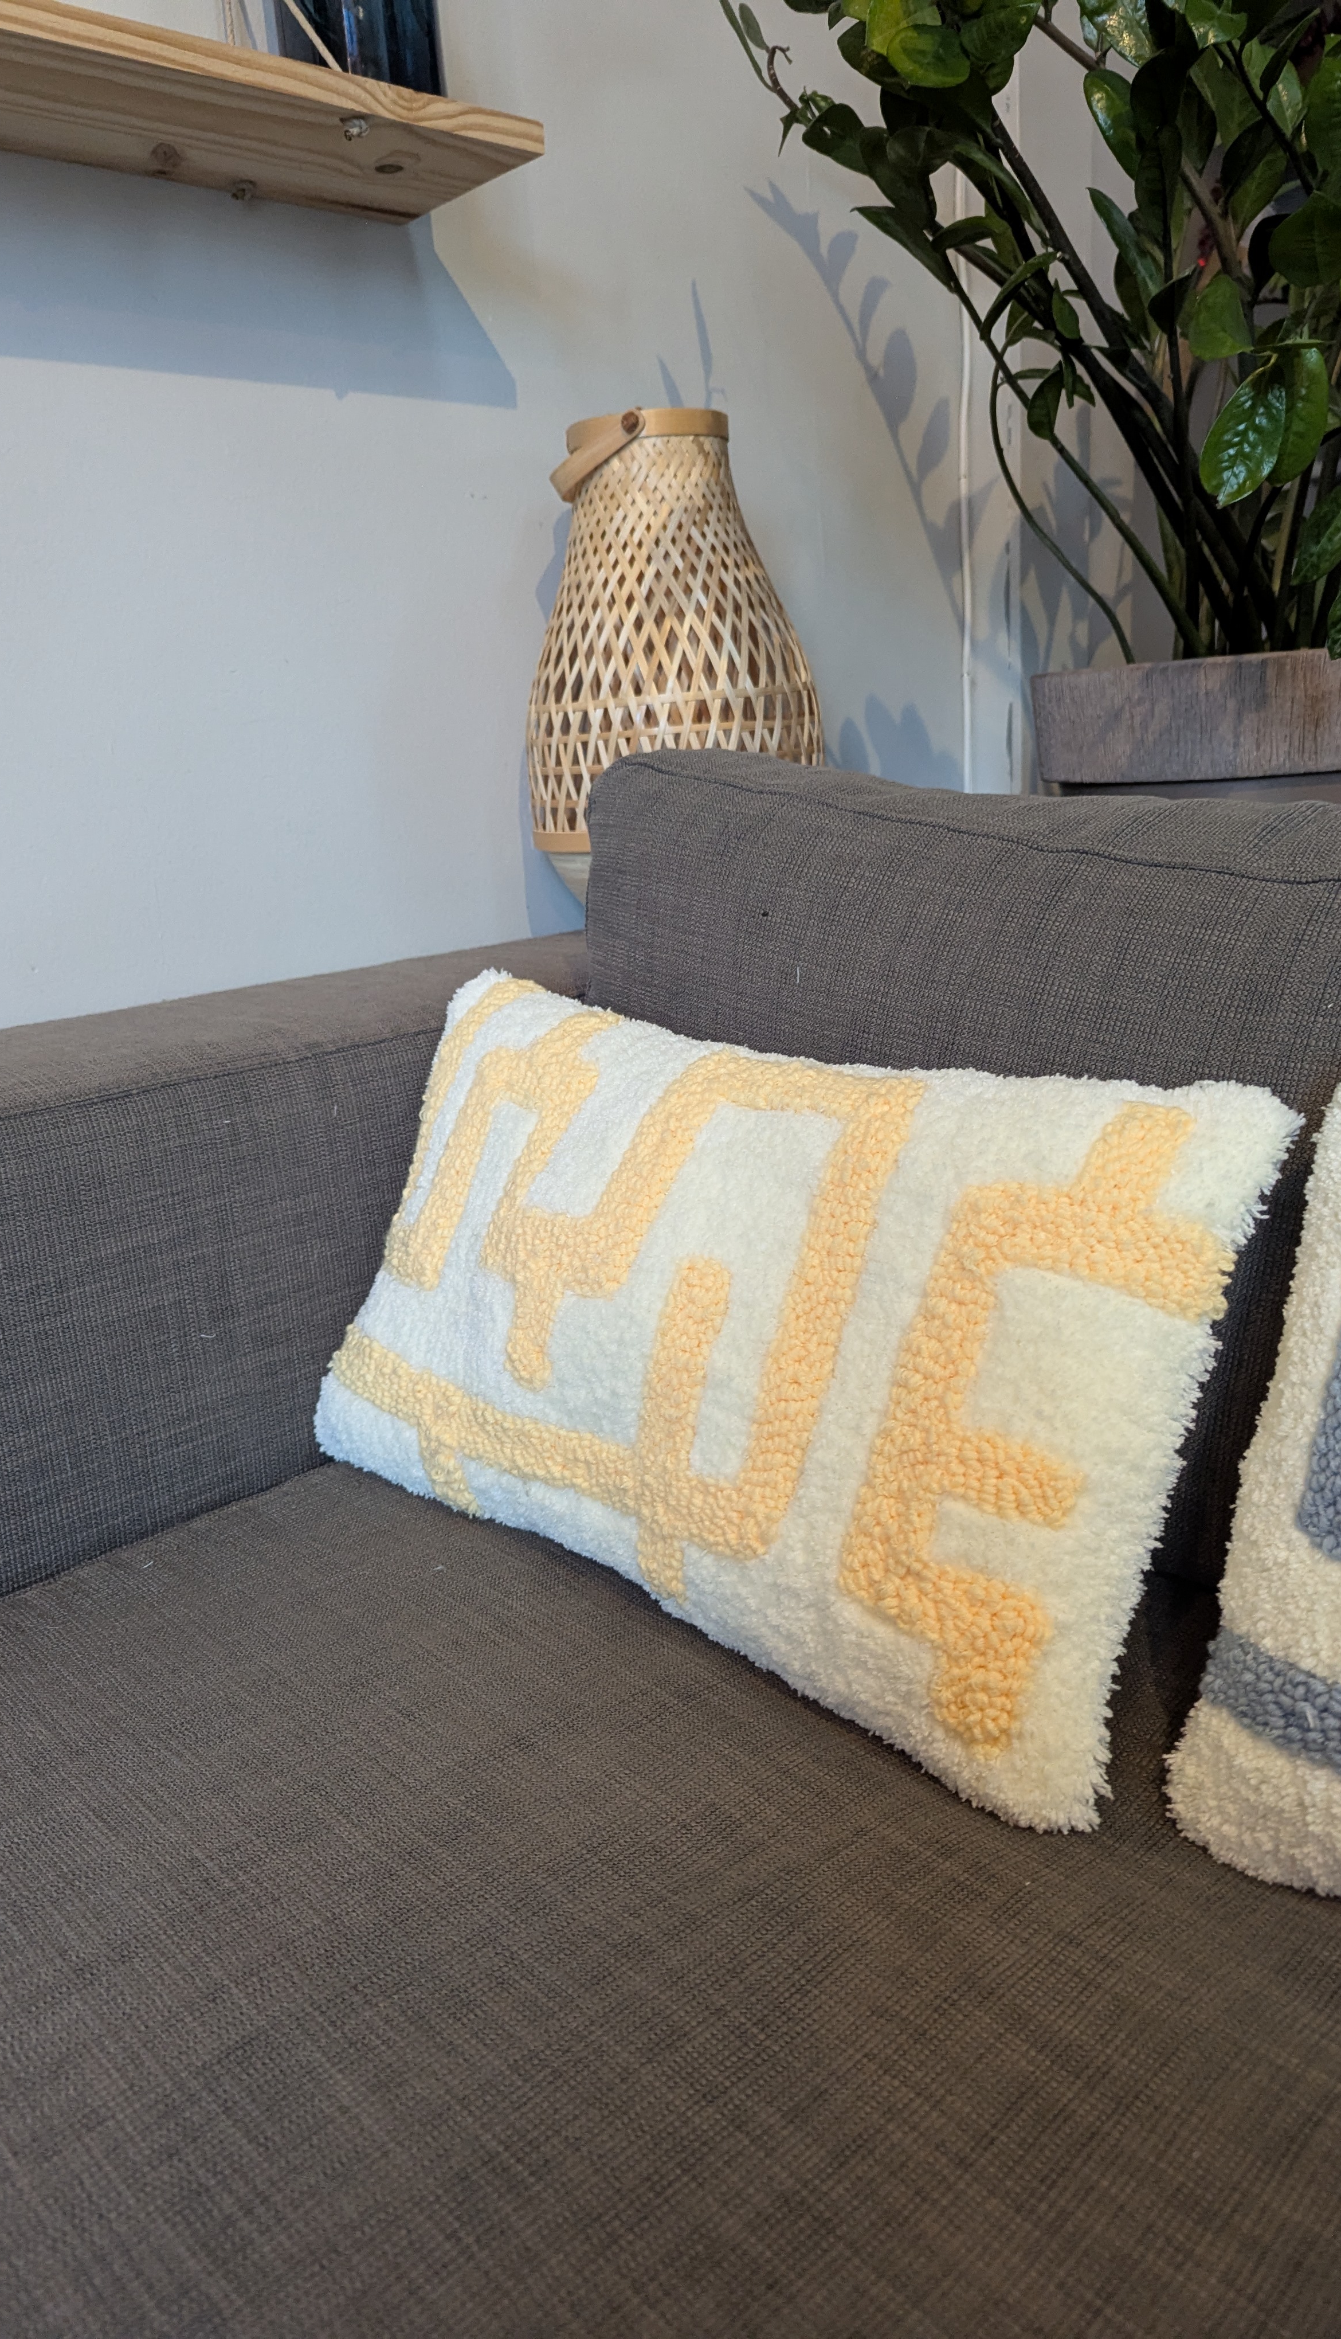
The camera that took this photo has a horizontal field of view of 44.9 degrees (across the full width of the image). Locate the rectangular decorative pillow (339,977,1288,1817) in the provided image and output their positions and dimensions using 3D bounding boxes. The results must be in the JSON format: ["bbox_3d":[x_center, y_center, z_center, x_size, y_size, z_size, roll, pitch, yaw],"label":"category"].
[{"bbox_3d":[0.019,0.067,0.790,0.500,0.295,0.130,13,-5,42],"label":"rectangular decorative pillow"}]

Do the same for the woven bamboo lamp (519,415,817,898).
[{"bbox_3d":[-0.001,-0.404,1.231,0.238,0.308,0.238,-4,15,1],"label":"woven bamboo lamp"}]

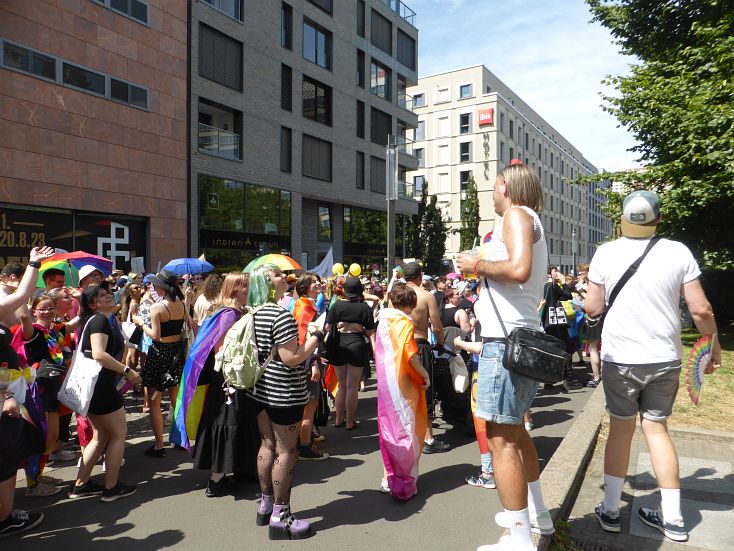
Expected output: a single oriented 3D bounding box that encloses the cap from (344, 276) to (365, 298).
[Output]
[{"bbox_3d":[-0.135,0.135,5.480,0.190,0.160,0.250,0,19,0],"label":"cap"}]

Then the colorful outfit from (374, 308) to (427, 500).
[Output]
[{"bbox_3d":[0.248,0.948,3.770,0.410,1.370,0.330,0,0,38],"label":"colorful outfit"}]

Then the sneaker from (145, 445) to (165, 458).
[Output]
[{"bbox_3d":[-1.955,1.605,4.680,0.245,0.100,0.095,0,1,24],"label":"sneaker"}]

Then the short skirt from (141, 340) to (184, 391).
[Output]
[{"bbox_3d":[-1.895,0.845,4.750,0.340,0.455,0.390,0,1,40],"label":"short skirt"}]

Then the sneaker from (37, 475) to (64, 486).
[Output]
[{"bbox_3d":[-2.488,1.580,3.990,0.255,0.100,0.095,0,0,-12],"label":"sneaker"}]

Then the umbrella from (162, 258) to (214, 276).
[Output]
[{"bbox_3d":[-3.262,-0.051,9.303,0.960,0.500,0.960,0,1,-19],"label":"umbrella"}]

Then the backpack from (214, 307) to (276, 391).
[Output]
[{"bbox_3d":[-0.746,0.452,3.150,0.260,0.500,0.300,0,0,-31],"label":"backpack"}]

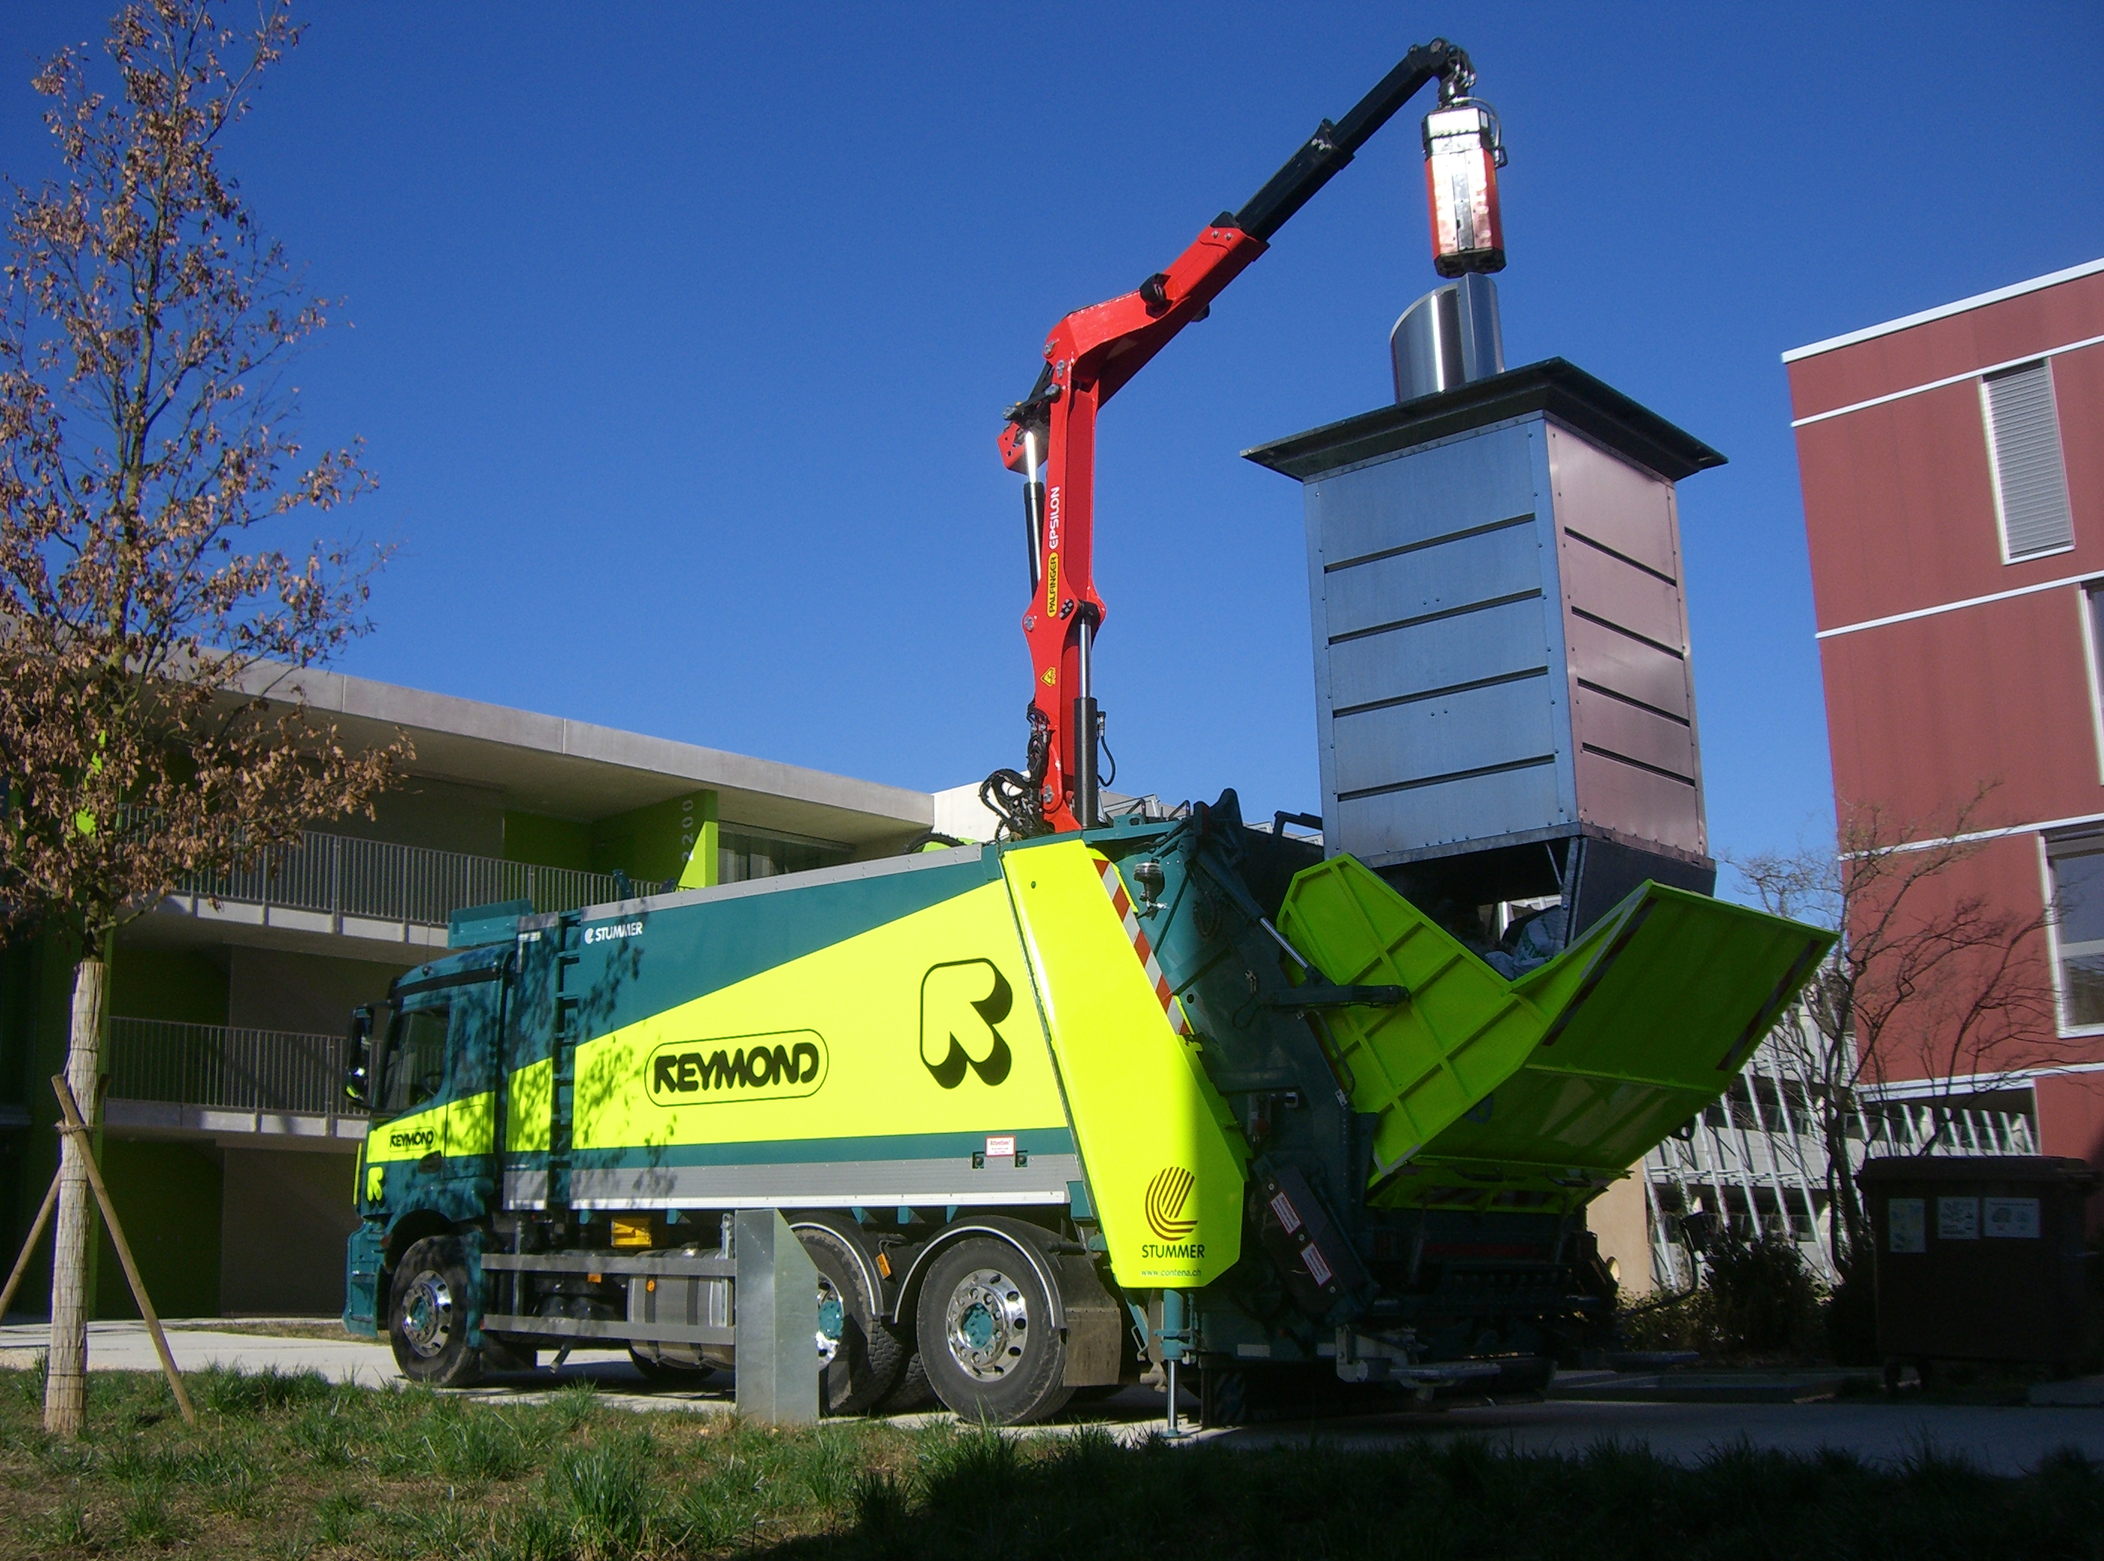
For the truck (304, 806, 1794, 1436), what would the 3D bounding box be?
[{"bbox_3d":[-0.590,2.326,15.229,11.152,3.461,2.591,-10,-16,40],"label":"truck"}]

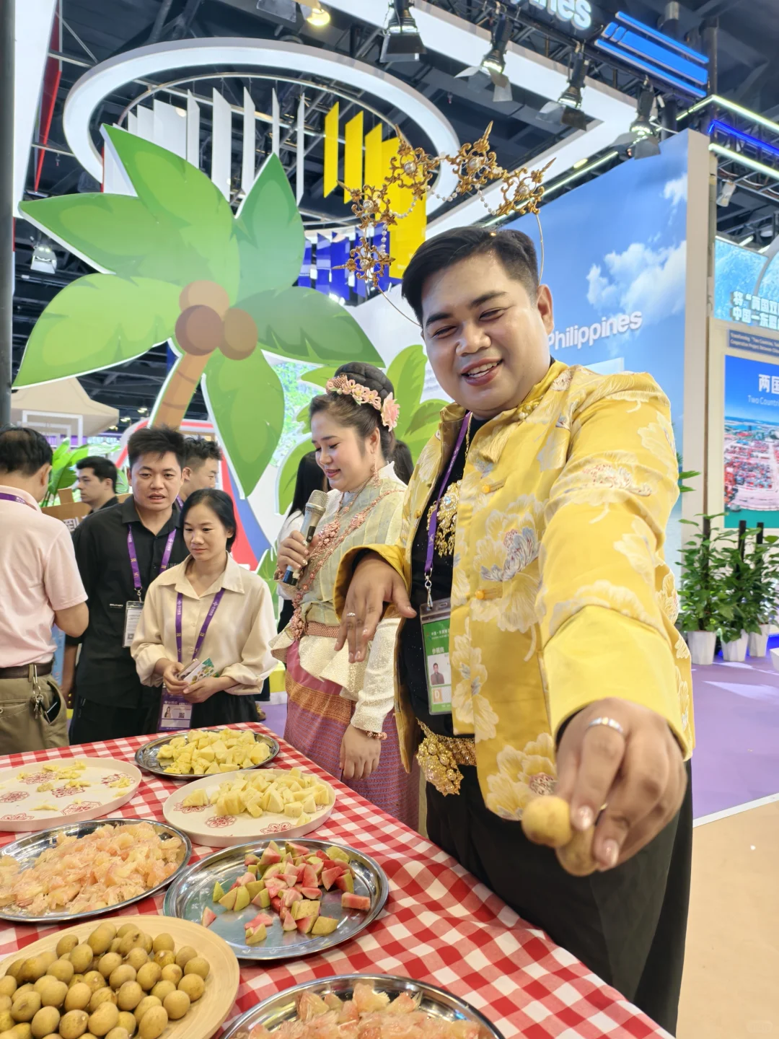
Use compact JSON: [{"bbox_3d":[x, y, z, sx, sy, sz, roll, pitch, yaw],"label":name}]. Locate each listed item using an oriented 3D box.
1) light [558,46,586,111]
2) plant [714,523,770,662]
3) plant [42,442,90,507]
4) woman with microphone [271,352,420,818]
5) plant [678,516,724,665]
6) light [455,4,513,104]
[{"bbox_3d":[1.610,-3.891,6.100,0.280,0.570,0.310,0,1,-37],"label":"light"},{"bbox_3d":[3.394,0.684,6.720,0.430,1.340,0.430,0,1,-30],"label":"plant"},{"bbox_3d":[-2.000,0.390,4.300,0.750,1.700,0.750,1,1,-18],"label":"plant"},{"bbox_3d":[-0.085,0.528,1.630,0.410,1.730,0.490,0,1,-30],"label":"woman with microphone"},{"bbox_3d":[2.969,0.670,6.550,0.410,1.360,0.410,0,1,-30],"label":"plant"},{"bbox_3d":[0.787,-3.844,5.700,0.380,0.720,0.420,0,1,-37],"label":"light"}]

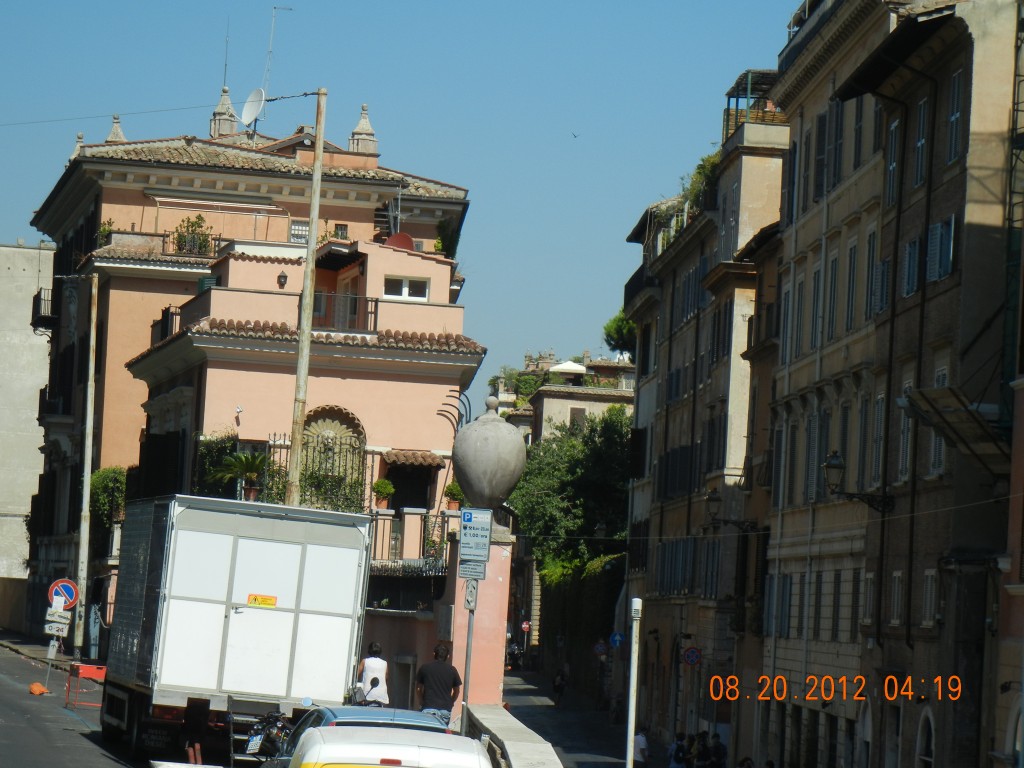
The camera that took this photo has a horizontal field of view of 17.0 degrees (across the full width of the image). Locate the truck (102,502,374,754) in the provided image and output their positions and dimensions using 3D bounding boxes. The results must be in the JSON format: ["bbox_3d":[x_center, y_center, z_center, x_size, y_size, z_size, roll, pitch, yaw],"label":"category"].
[{"bbox_3d":[-3.795,3.234,44.423,2.400,3.220,6.400,7,-4,-13],"label":"truck"}]

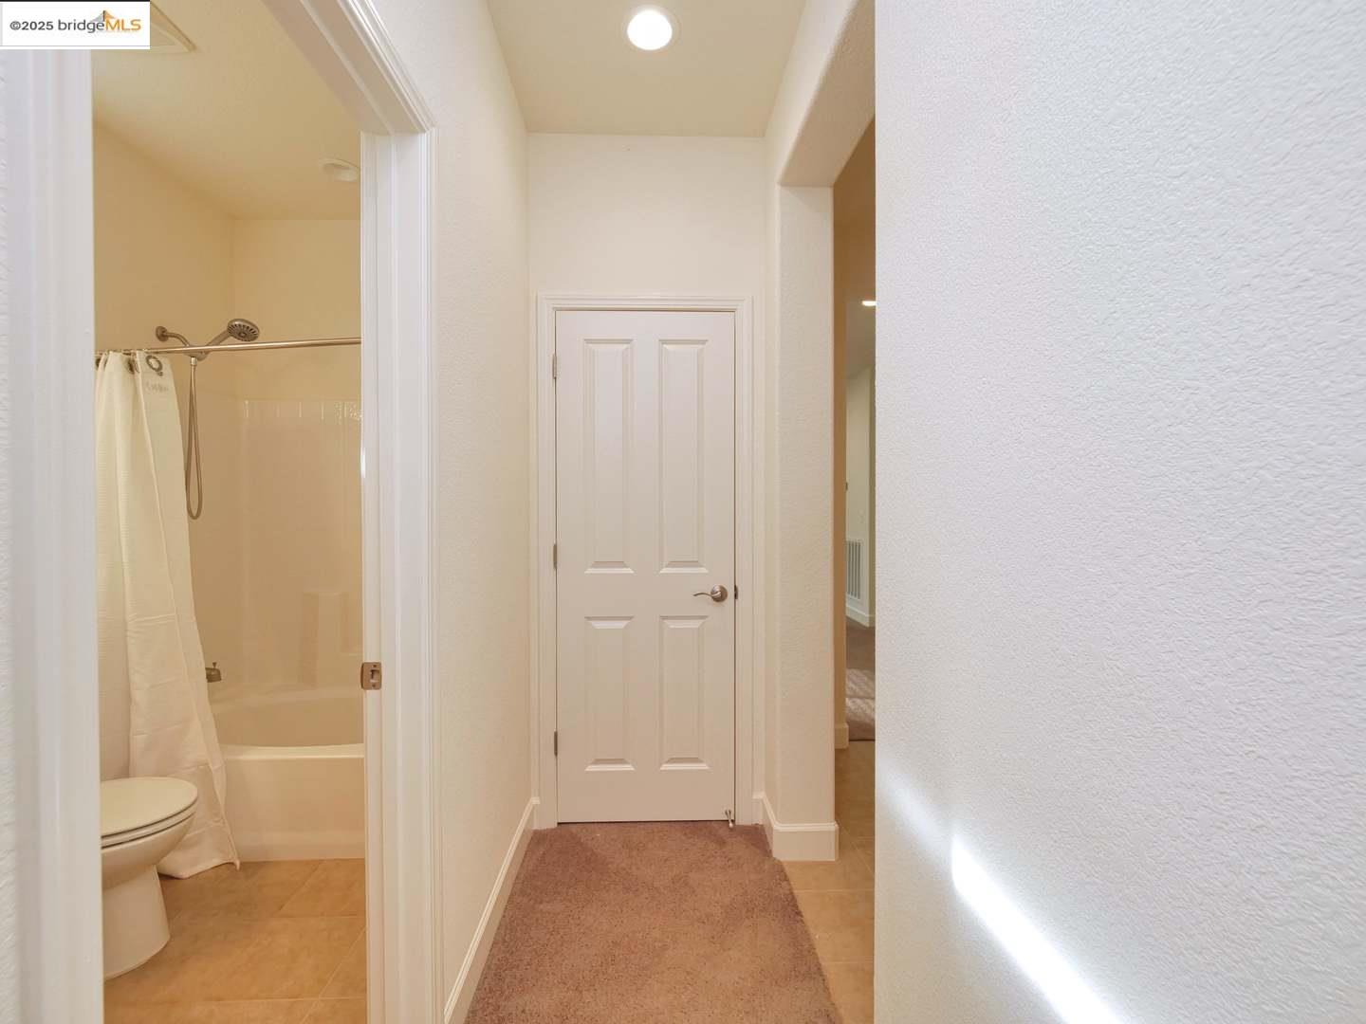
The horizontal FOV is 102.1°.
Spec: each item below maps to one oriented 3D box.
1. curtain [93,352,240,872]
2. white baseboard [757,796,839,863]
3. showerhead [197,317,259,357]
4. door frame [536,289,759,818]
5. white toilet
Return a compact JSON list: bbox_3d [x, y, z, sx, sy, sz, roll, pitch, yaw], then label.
[{"bbox_3d":[-1.872,0.345,1.934,0.600,1.823,0.190,0,1,-3],"label":"curtain"},{"bbox_3d":[0.436,1.189,2.106,0.242,0.143,0.255,0,1,-3],"label":"white baseboard"},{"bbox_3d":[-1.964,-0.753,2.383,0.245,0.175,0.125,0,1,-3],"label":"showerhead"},{"bbox_3d":[-0.148,0.198,2.240,0.870,2.125,0.125,0,1,-3],"label":"door frame"},{"bbox_3d":[-1.812,0.896,1.577,0.725,0.750,0.430,0,1,-3],"label":"white toilet"}]

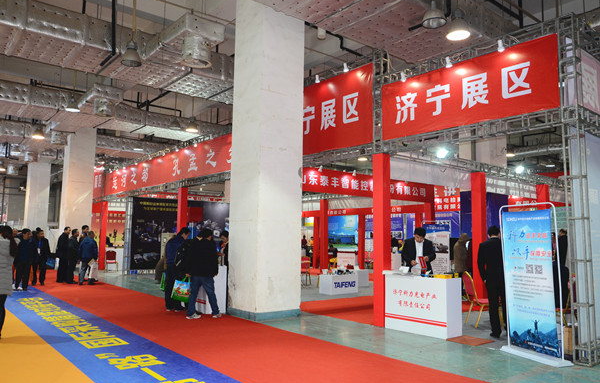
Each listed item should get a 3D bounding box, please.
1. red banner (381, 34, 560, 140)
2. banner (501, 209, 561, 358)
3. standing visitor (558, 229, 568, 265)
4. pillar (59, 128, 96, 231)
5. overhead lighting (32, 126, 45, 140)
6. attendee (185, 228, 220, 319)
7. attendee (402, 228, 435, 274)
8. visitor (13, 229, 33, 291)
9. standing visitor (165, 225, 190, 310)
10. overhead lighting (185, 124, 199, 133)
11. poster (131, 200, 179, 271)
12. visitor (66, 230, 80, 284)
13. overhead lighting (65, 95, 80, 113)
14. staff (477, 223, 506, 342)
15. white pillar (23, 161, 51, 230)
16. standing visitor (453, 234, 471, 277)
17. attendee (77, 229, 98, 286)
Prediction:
[{"bbox_3d":[2.456,-1.509,7.024,0.050,1.010,2.930,6,-8,-41],"label":"red banner"},{"bbox_3d":[3.097,1.186,5.990,0.280,1.980,0.880,4,-7,-25],"label":"banner"},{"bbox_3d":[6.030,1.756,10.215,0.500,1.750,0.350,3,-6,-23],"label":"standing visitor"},{"bbox_3d":[-9.744,0.331,19.622,1.050,6.000,1.050,5,-7,-41],"label":"pillar"},{"bbox_3d":[-10.478,-2.446,18.000,0.500,0.580,0.500,5,-7,-41],"label":"overhead lighting"},{"bbox_3d":[-1.802,1.531,8.485,0.600,1.650,0.500,-2,-7,25],"label":"attendee"},{"bbox_3d":[2.176,1.538,8.208,0.580,1.710,0.420,-2,-6,24],"label":"attendee"},{"bbox_3d":[-7.479,1.832,12.172,0.530,1.640,0.380,5,-7,-40],"label":"visitor"},{"bbox_3d":[-2.542,1.612,9.355,0.500,1.660,0.550,-5,-8,44],"label":"standing visitor"},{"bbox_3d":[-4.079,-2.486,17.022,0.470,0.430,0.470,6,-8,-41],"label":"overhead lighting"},{"bbox_3d":[-5.496,1.646,17.523,2.088,2.702,0.060,5,-7,-41],"label":"poster"},{"bbox_3d":[-7.000,2.007,13.986,0.380,1.670,0.500,3,-6,-23],"label":"visitor"},{"bbox_3d":[-7.290,-2.853,14.439,0.470,0.520,0.470,6,-8,-41],"label":"overhead lighting"},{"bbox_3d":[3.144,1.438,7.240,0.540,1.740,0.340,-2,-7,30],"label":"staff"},{"bbox_3d":[-14.980,0.995,25.636,1.050,5.700,1.050,5,-7,-41],"label":"white pillar"},{"bbox_3d":[4.151,1.901,11.447,0.380,1.650,0.500,3,-6,-21],"label":"standing visitor"},{"bbox_3d":[-6.439,1.998,13.767,0.530,1.640,0.450,-2,-6,30],"label":"attendee"}]

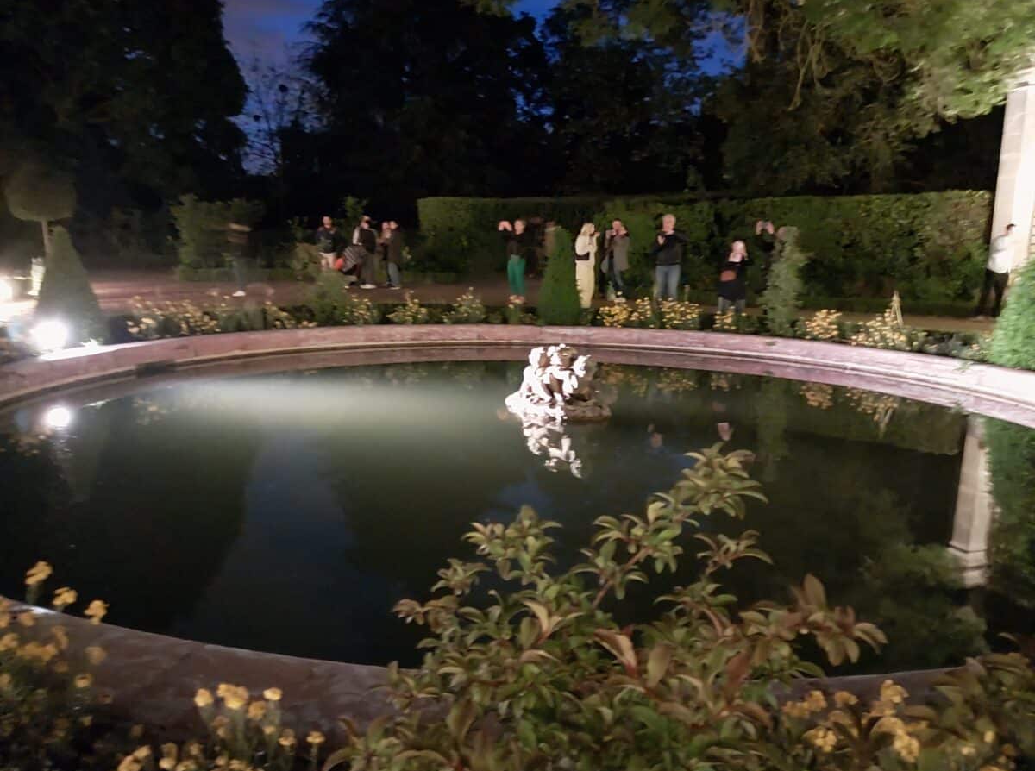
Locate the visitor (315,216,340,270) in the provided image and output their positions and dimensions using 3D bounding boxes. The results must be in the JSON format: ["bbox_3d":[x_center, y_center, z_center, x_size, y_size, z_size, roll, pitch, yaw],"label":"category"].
[{"bbox_3d":[-4.692,-3.295,19.161,0.560,1.740,0.400,0,10,-8],"label":"visitor"}]

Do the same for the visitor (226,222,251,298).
[{"bbox_3d":[-6.084,-2.762,16.932,0.500,1.610,0.470,0,10,-6],"label":"visitor"}]

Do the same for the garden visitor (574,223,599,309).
[{"bbox_3d":[1.342,-2.266,14.802,0.480,1.639,0.460,7,13,27],"label":"garden visitor"}]

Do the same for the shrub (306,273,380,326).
[{"bbox_3d":[-2.689,-1.355,11.951,1.050,0.770,0.800,-1,10,-13],"label":"shrub"}]

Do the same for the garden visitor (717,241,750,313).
[{"bbox_3d":[3.438,-1.635,12.387,0.480,1.340,0.400,-5,12,-30],"label":"garden visitor"}]

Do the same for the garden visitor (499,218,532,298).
[{"bbox_3d":[-0.082,-2.673,16.638,0.620,1.720,0.480,5,11,20],"label":"garden visitor"}]

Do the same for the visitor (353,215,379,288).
[{"bbox_3d":[-3.696,-3.216,18.844,0.560,1.767,0.420,-3,12,-16],"label":"visitor"}]

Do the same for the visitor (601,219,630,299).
[{"bbox_3d":[2.103,-2.637,16.444,0.520,1.745,0.460,10,15,40],"label":"visitor"}]

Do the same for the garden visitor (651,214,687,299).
[{"bbox_3d":[2.792,-2.219,14.244,0.640,1.808,0.450,4,12,17],"label":"garden visitor"}]

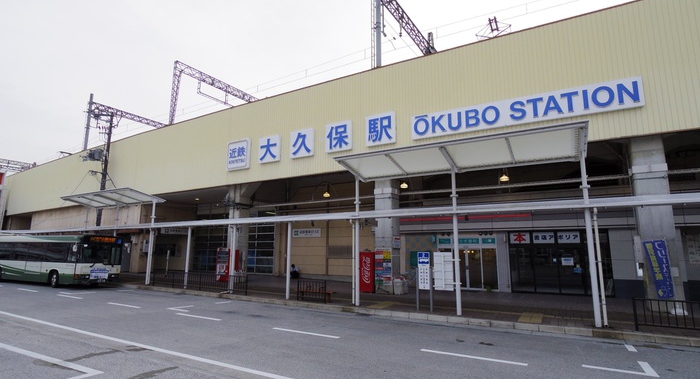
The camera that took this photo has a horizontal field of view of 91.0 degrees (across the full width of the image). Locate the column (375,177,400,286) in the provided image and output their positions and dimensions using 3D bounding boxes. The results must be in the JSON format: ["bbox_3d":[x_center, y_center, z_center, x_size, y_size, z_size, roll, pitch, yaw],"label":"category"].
[{"bbox_3d":[1.748,1.849,16.106,0.870,5.800,0.940,-5,-10,28],"label":"column"}]

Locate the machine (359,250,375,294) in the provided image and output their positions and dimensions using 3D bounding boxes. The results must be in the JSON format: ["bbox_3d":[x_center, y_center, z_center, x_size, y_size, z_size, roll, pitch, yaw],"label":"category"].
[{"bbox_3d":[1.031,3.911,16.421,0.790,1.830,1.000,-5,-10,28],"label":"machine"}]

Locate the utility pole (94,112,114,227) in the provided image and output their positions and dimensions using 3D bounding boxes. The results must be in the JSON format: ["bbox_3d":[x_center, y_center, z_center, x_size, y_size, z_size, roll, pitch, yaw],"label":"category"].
[{"bbox_3d":[-18.251,0.106,25.377,0.300,12.276,0.300,-5,-10,28],"label":"utility pole"}]

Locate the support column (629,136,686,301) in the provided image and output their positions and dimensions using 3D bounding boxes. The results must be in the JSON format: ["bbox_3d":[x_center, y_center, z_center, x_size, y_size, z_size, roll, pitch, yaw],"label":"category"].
[{"bbox_3d":[10.414,1.143,11.837,0.880,5.800,0.900,-5,-10,28],"label":"support column"}]

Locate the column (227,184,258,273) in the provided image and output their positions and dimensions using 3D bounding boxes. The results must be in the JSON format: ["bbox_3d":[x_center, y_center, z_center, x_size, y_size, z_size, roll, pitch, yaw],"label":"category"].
[{"bbox_3d":[-6.708,2.649,20.973,0.880,5.800,0.880,-5,-10,28],"label":"column"}]

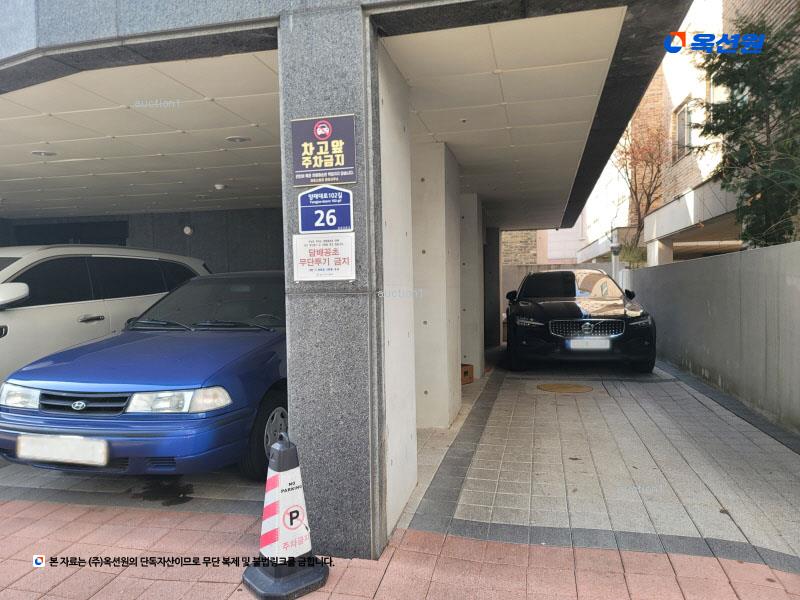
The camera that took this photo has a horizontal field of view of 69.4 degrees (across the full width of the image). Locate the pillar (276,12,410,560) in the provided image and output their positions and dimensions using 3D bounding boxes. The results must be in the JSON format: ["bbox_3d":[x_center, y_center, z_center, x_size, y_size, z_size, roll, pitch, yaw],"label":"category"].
[{"bbox_3d":[-0.221,-0.058,3.088,0.416,2.412,1.008,-1,1,14],"label":"pillar"}]

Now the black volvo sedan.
[{"bbox_3d":[2.700,0.195,9.320,1.870,1.470,4.780,-1,2,11],"label":"black volvo sedan"}]

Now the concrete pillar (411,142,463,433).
[{"bbox_3d":[0.320,-0.120,5.438,0.410,2.412,1.069,-1,1,14],"label":"concrete pillar"}]

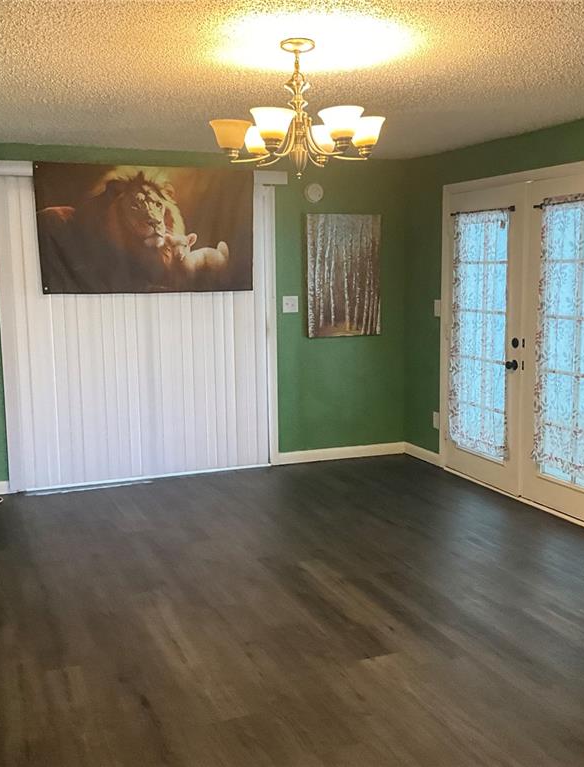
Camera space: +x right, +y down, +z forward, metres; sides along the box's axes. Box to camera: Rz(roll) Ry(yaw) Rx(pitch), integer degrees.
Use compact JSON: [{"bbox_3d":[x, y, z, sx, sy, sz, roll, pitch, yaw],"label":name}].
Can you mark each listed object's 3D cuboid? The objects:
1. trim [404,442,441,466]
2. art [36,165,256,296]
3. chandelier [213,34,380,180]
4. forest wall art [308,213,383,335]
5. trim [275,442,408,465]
[{"bbox_3d":[1.044,0.573,6.946,0.012,0.090,0.592,-4,8,-22],"label":"trim"},{"bbox_3d":[-1.002,-1.091,6.105,1.537,0.884,0.020,-4,8,-22],"label":"art"},{"bbox_3d":[0.025,-1.042,3.265,0.663,0.511,0.663,-1,8,0],"label":"chandelier"},{"bbox_3d":[0.419,-0.848,6.820,0.649,0.963,0.032,-4,8,-22],"label":"forest wall art"},{"bbox_3d":[0.393,0.573,7.005,1.149,0.088,0.012,-4,8,-22],"label":"trim"}]

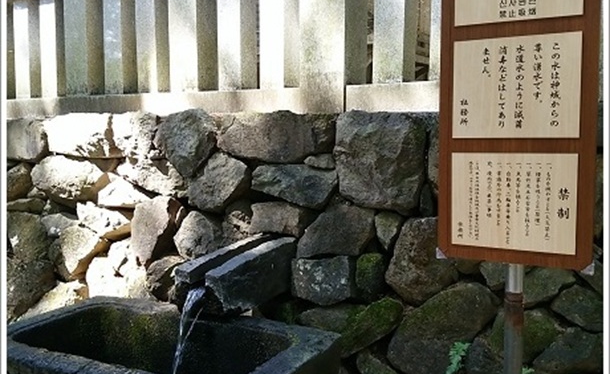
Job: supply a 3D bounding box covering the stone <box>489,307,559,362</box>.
[{"bbox_3d":[0.815,0.550,2.268,0.249,0.203,0.200,3,6,30],"label":"stone"}]

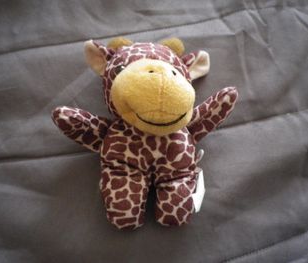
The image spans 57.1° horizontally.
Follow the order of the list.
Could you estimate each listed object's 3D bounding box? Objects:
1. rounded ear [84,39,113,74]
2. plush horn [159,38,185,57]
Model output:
[{"bbox_3d":[-0.051,-0.070,0.264,0.024,0.017,0.030,-16,80,6],"label":"rounded ear"},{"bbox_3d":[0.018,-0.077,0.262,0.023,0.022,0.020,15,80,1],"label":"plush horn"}]

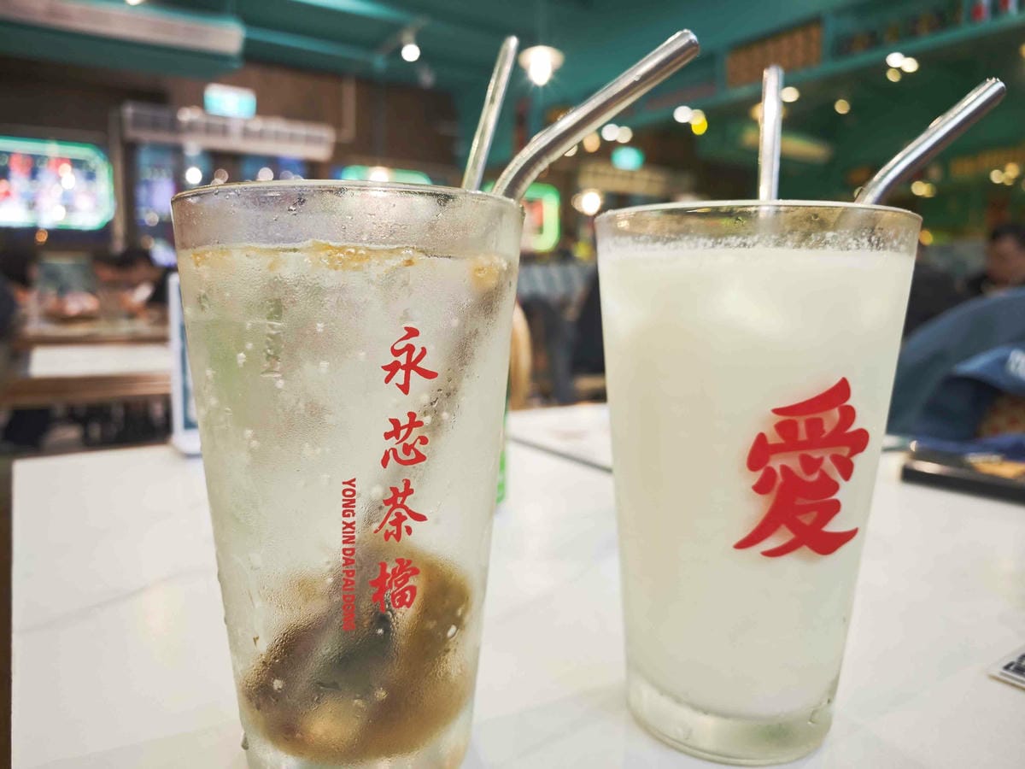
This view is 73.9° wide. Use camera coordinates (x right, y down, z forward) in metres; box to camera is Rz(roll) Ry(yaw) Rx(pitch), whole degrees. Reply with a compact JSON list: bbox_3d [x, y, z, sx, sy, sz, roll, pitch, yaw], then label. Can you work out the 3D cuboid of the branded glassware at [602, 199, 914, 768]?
[{"bbox_3d":[0.069,0.027,0.211,0.089,0.151,0.089,0,6,-6],"label":"branded glassware"}]

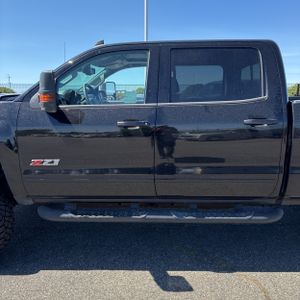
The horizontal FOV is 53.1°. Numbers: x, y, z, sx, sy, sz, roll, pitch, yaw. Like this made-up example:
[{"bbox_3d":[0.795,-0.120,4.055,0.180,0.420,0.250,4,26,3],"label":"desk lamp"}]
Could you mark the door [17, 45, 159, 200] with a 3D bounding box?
[{"bbox_3d":[-0.531,-0.251,2.693,1.195,1.350,0.230,0,10,1],"label":"door"}]

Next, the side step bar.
[{"bbox_3d":[0.068,0.578,2.737,2.195,0.105,0.200,0,10,1],"label":"side step bar"}]

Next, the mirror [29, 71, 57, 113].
[{"bbox_3d":[-0.828,-0.457,2.376,0.260,0.310,0.350,0,10,1],"label":"mirror"}]

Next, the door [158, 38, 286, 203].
[{"bbox_3d":[0.599,-0.252,2.673,1.105,1.370,0.230,0,10,1],"label":"door"}]

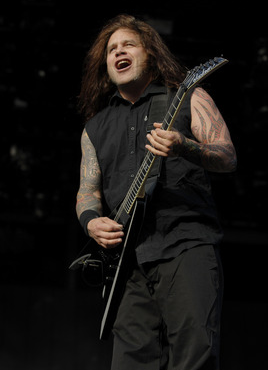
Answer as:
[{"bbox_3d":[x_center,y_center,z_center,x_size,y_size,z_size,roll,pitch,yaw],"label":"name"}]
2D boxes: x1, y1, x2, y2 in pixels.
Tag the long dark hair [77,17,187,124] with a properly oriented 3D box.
[{"bbox_3d":[-0.004,-0.405,4.050,0.330,0.350,0.260,-5,-12,25],"label":"long dark hair"}]

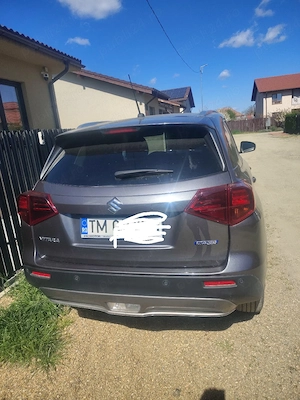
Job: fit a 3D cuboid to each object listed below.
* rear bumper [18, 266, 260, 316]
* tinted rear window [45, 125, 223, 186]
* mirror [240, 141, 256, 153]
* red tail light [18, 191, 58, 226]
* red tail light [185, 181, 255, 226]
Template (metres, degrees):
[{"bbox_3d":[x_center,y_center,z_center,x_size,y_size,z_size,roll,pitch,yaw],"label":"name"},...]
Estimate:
[{"bbox_3d":[-0.122,0.551,1.860,1.690,0.350,0.410,-1,14,15],"label":"rear bumper"},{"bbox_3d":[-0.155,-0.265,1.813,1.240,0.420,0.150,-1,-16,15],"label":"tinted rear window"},{"bbox_3d":[1.290,-0.693,3.647,0.205,0.145,0.115,-1,14,15],"label":"mirror"},{"bbox_3d":[-0.738,0.052,1.909,0.390,0.250,0.230,-1,14,15],"label":"red tail light"},{"bbox_3d":[0.411,0.024,1.601,0.390,0.250,0.230,-1,14,15],"label":"red tail light"}]

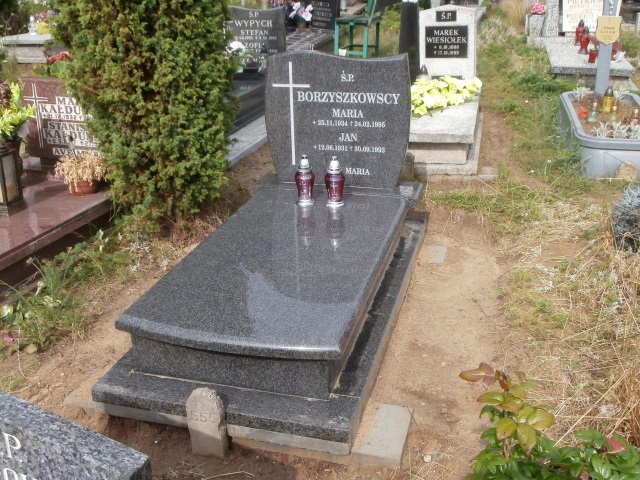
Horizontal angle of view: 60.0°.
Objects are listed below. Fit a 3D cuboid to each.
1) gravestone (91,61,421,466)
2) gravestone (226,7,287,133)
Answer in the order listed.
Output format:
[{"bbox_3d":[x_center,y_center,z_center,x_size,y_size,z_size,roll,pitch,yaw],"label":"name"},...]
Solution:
[{"bbox_3d":[-0.130,-0.215,2.597,1.020,1.140,1.910,4,24,17],"label":"gravestone"},{"bbox_3d":[-1.131,-2.036,6.500,1.100,1.200,2.150,4,24,17],"label":"gravestone"}]

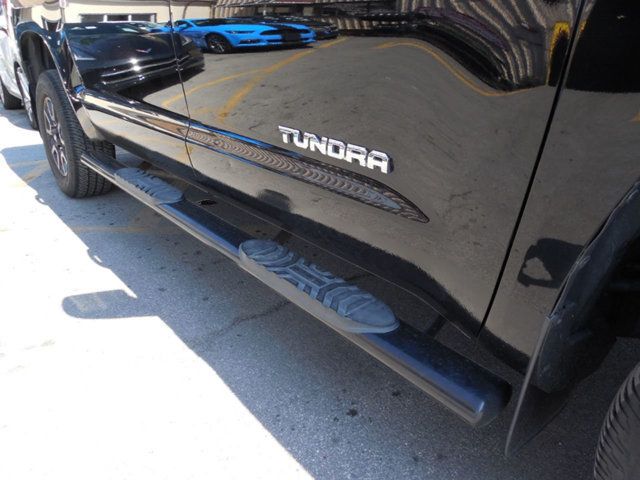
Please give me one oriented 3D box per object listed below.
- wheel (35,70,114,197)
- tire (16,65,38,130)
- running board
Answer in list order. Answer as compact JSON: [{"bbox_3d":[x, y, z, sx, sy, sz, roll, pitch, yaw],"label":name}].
[{"bbox_3d":[-1.631,-0.695,3.089,0.280,0.810,0.810,-17,29,-37],"label":"wheel"},{"bbox_3d":[-3.355,-1.676,5.525,0.220,0.680,0.680,-17,29,-37],"label":"tire"},{"bbox_3d":[-0.482,-0.093,1.662,0.115,0.070,2.400,-17,29,-37],"label":"running board"}]

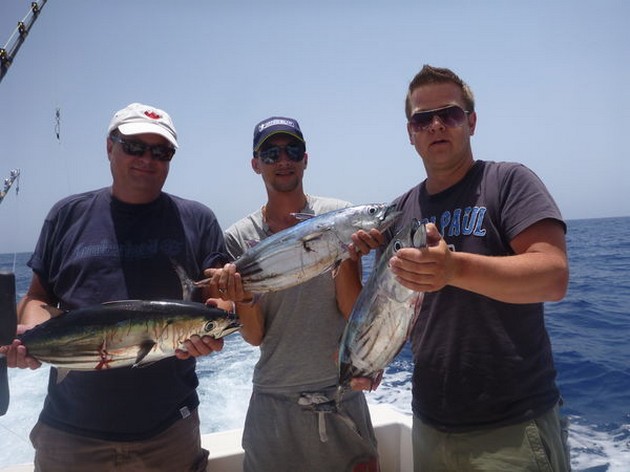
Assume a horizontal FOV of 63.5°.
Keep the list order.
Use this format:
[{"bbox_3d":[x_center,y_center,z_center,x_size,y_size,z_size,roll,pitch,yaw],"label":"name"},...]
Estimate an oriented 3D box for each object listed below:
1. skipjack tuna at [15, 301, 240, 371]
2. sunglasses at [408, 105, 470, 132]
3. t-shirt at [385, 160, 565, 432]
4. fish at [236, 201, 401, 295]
[{"bbox_3d":[-0.450,0.231,1.160,0.560,0.155,0.115,-5,7,-3],"label":"skipjack tuna"},{"bbox_3d":[0.329,-0.300,1.324,0.145,0.053,0.145,-2,7,22],"label":"sunglasses"},{"bbox_3d":[0.435,0.160,1.390,0.475,0.710,0.285,-4,0,30],"label":"t-shirt"},{"bbox_3d":[-0.042,0.039,1.290,0.550,0.160,0.115,-18,-11,-6],"label":"fish"}]

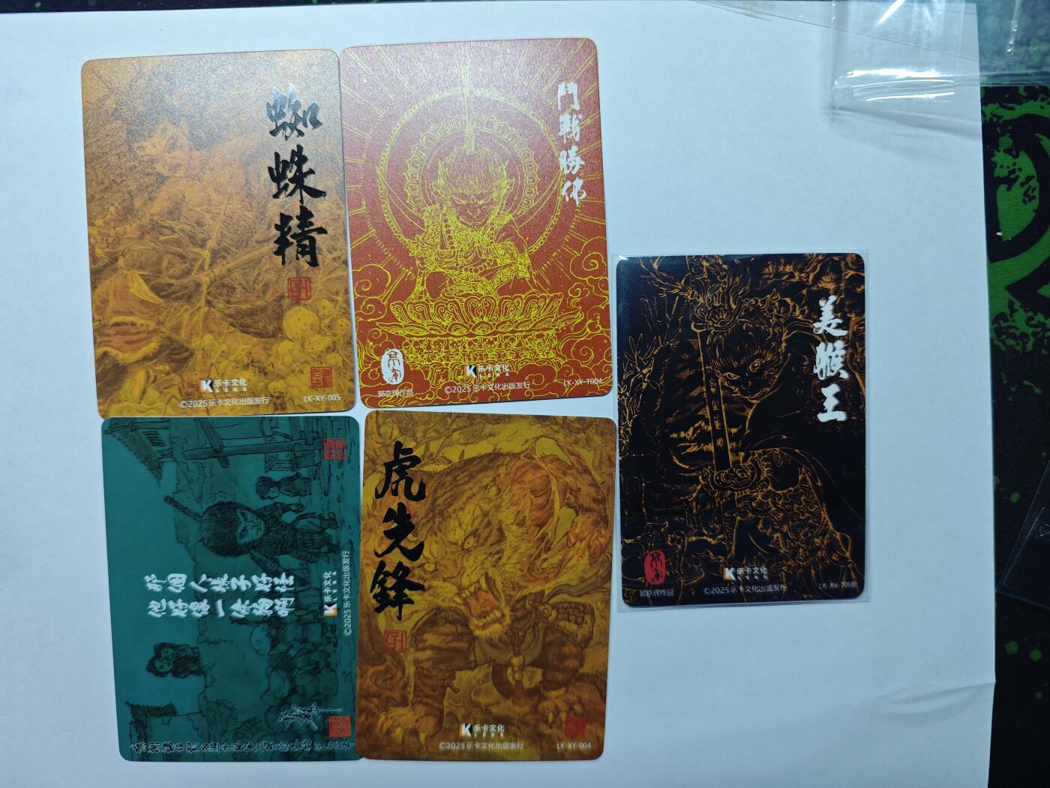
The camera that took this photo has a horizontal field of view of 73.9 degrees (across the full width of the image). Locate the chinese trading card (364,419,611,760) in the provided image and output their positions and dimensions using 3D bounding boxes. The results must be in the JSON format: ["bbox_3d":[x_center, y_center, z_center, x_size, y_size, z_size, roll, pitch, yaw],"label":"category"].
[{"bbox_3d":[-0.010,0.049,0.177,0.063,0.001,0.088,2,92,-1],"label":"chinese trading card"}]

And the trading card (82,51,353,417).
[{"bbox_3d":[-0.075,-0.039,0.172,0.063,0.001,0.088,-2,93,-1],"label":"trading card"}]

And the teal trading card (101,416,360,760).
[{"bbox_3d":[-0.072,0.050,0.176,0.063,0.001,0.088,-1,93,-1],"label":"teal trading card"}]

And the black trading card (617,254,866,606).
[{"bbox_3d":[0.055,0.009,0.176,0.063,0.001,0.088,-1,93,-1],"label":"black trading card"}]

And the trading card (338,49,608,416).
[{"bbox_3d":[-0.012,-0.042,0.173,0.063,0.001,0.088,-3,93,-1],"label":"trading card"}]

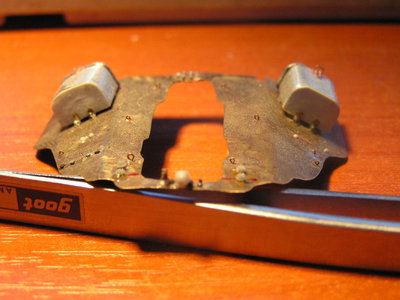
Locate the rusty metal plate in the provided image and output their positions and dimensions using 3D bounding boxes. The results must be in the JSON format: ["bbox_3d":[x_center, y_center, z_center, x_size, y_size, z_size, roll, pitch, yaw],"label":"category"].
[{"bbox_3d":[-0.002,-0.002,0.163,0.065,0.010,0.054,0,30,0],"label":"rusty metal plate"}]

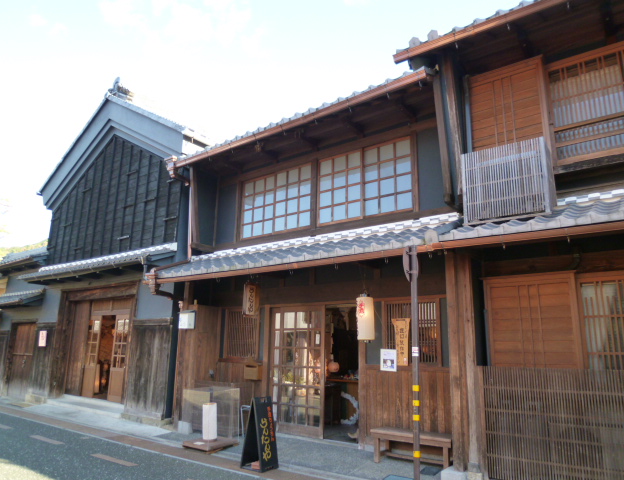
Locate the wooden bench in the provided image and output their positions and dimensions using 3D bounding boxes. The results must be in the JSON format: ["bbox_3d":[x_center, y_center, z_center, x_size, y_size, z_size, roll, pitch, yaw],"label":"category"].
[{"bbox_3d":[1.229,2.556,5.442,0.980,0.370,0.310,-7,-15,31],"label":"wooden bench"}]

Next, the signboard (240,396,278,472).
[{"bbox_3d":[-0.676,2.549,5.903,0.352,0.872,0.337,-9,-18,35],"label":"signboard"}]

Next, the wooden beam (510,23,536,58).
[{"bbox_3d":[2.830,-2.654,5.879,0.122,0.184,0.561,-9,-18,35],"label":"wooden beam"}]

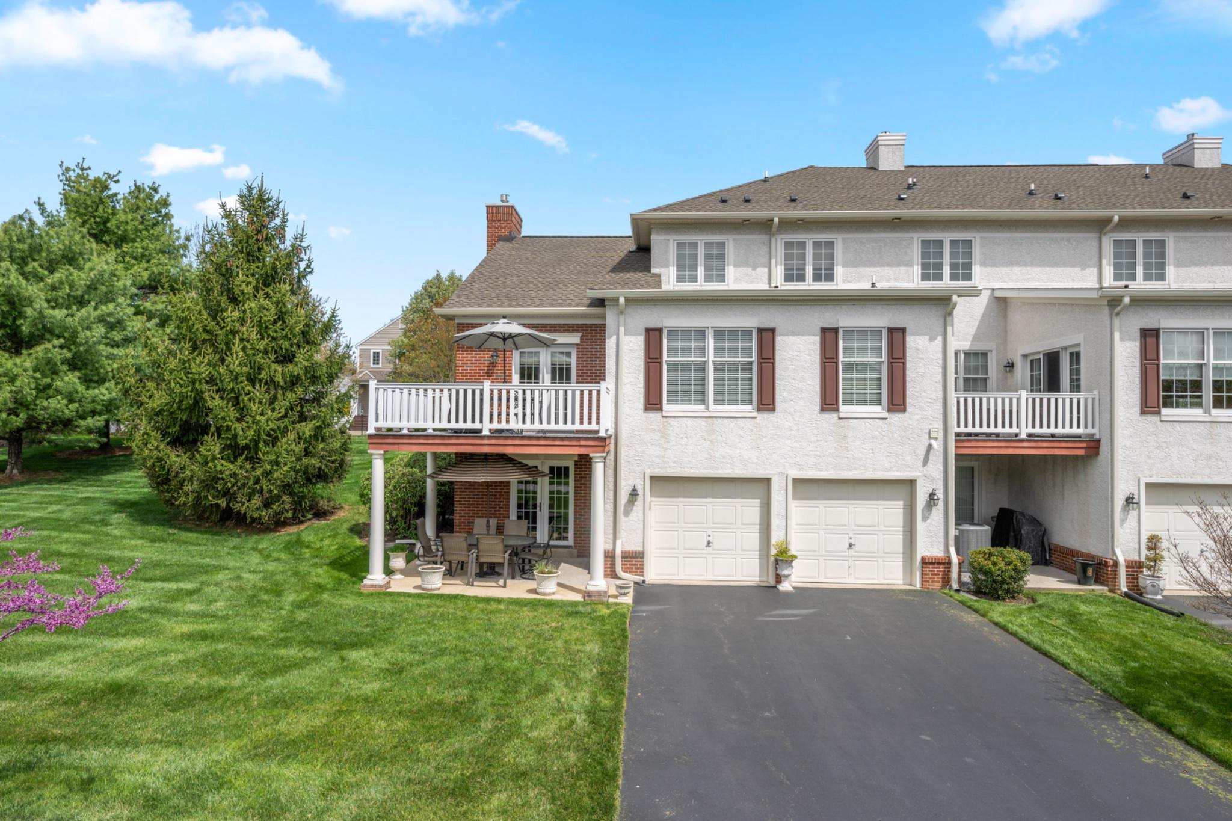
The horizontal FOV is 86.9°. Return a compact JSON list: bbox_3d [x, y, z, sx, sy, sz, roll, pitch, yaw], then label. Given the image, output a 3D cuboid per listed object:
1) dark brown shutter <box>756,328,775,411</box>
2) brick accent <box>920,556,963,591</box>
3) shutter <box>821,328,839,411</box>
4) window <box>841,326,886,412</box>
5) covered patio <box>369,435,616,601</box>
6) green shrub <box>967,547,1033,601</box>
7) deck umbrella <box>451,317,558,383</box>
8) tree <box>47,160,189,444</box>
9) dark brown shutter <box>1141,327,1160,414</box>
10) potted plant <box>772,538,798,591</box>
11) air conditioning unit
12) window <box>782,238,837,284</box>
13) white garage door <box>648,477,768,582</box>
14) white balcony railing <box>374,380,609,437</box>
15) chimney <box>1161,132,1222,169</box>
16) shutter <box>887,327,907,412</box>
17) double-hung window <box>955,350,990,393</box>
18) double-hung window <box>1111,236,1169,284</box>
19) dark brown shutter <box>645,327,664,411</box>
[{"bbox_3d":[3.053,-0.830,13.219,0.376,1.712,0.050,0,-1,3],"label":"dark brown shutter"},{"bbox_3d":[6.343,3.163,12.713,0.802,0.654,0.200,0,-1,3],"label":"brick accent"},{"bbox_3d":[4.355,-0.833,13.238,0.372,1.710,0.045,0,-1,3],"label":"shutter"},{"bbox_3d":[4.975,-0.820,13.145,0.894,1.682,0.130,0,-1,2],"label":"window"},{"bbox_3d":[-2.188,1.933,13.271,4.330,2.895,4.000,0,-1,3],"label":"covered patio"},{"bbox_3d":[7.450,3.097,12.615,1.120,0.885,1.120,0,-1,3],"label":"green shrub"},{"bbox_3d":[-2.334,-0.775,13.642,2.264,2.376,2.264,0,-1,3],"label":"deck umbrella"},{"bbox_3d":[-19.207,-4.083,24.879,6.200,11.106,6.200,0,-1,3],"label":"tree"},{"bbox_3d":[10.644,-0.780,12.940,0.370,1.710,0.045,0,-1,3],"label":"dark brown shutter"},{"bbox_3d":[3.374,3.068,12.950,0.530,1.011,0.500,0,-1,3],"label":"potted plant"},{"bbox_3d":[7.414,2.885,13.788,0.700,0.934,0.700,0,-1,3],"label":"air conditioning unit"},{"bbox_3d":[5.010,-3.882,16.883,1.432,1.194,0.120,0,-1,3],"label":"window"},{"bbox_3d":[1.924,2.455,13.480,2.440,2.143,0.060,0,-1,3],"label":"white garage door"},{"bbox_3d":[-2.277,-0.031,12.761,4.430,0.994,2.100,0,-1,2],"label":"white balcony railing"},{"bbox_3d":[19.200,-8.480,21.636,0.930,1.350,1.290,0,-1,2],"label":"chimney"},{"bbox_3d":[5.642,-0.820,13.056,0.381,1.725,0.050,0,-1,2],"label":"shutter"},{"bbox_3d":[8.863,-0.809,16.176,0.878,1.373,0.100,0,-1,3],"label":"double-hung window"},{"bbox_3d":[13.270,-3.792,16.517,1.417,1.183,0.130,0,-1,2],"label":"double-hung window"},{"bbox_3d":[0.782,-0.849,13.406,0.372,1.710,0.045,0,-1,3],"label":"dark brown shutter"}]

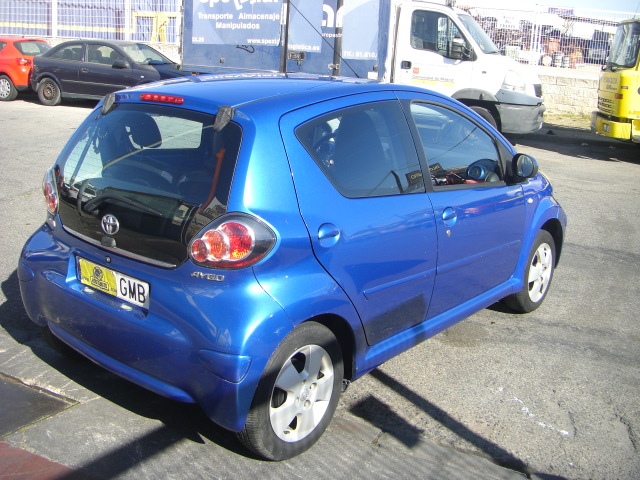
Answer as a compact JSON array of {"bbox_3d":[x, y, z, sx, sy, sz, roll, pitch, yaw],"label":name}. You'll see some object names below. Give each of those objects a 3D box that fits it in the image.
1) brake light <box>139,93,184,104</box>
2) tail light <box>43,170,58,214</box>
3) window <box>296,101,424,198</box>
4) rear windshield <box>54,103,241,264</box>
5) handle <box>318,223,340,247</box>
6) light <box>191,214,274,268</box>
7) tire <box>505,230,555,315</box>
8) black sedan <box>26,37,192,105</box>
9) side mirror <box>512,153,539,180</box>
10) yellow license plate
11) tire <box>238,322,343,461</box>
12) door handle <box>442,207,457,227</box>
[{"bbox_3d":[-0.660,-0.599,2.966,0.295,0.035,0.040,14,19,38],"label":"brake light"},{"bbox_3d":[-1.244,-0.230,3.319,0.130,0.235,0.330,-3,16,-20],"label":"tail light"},{"bbox_3d":[0.189,-0.372,3.038,0.060,0.446,0.843,-6,6,41],"label":"window"},{"bbox_3d":[-0.772,-0.244,2.934,1.150,0.620,0.130,14,-6,38],"label":"rear windshield"},{"bbox_3d":[0.035,-0.016,2.725,0.035,0.100,0.125,14,19,38],"label":"handle"},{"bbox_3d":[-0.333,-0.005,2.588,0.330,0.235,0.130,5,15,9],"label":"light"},{"bbox_3d":[1.381,0.197,4.615,0.165,0.562,0.565,14,19,38],"label":"tire"},{"bbox_3d":[-4.200,-3.480,14.950,4.110,1.425,1.710,10,16,25],"label":"black sedan"},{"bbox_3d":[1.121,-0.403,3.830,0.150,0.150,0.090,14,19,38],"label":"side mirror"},{"bbox_3d":[-0.868,0.177,2.945,0.520,0.110,0.015,14,18,38],"label":"yellow license plate"},{"bbox_3d":[-0.121,0.600,2.866,0.165,0.562,0.565,14,19,38],"label":"tire"},{"bbox_3d":[0.632,-0.108,3.441,0.035,0.105,0.125,14,19,38],"label":"door handle"}]

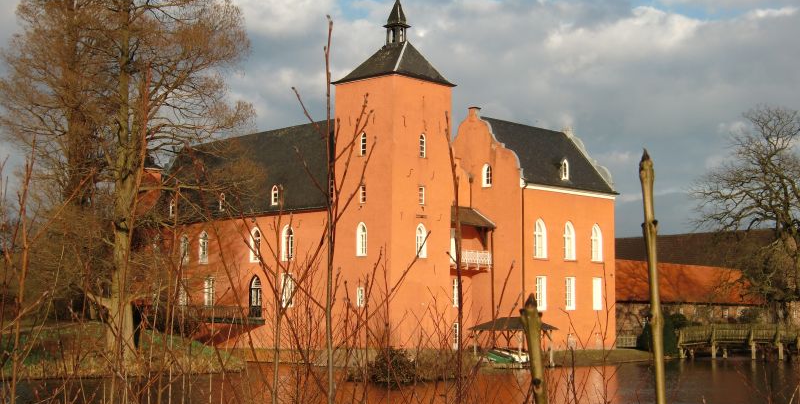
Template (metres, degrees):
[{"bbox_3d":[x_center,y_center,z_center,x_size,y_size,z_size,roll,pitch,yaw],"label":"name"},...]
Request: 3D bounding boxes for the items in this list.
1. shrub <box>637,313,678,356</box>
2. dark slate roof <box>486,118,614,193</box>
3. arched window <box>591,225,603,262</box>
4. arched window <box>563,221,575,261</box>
[{"bbox_3d":[20.959,10.721,88.884,3.039,3.513,2.941,0,-5,0],"label":"shrub"},{"bbox_3d":[10.454,-3.497,89.470,11.600,5.800,9.800,6,-8,-43],"label":"dark slate roof"},{"bbox_3d":[15.318,3.199,84.691,0.270,2.967,1.422,-5,-7,44],"label":"arched window"},{"bbox_3d":[12.774,2.950,82.121,0.270,2.952,1.458,-5,-7,44],"label":"arched window"}]

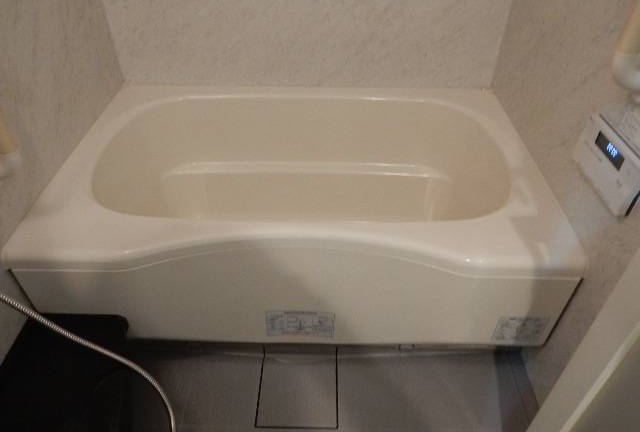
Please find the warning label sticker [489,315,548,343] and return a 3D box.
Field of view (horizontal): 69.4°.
[{"bbox_3d":[0.469,0.271,1.087,0.112,0.102,0.006,1,42,1],"label":"warning label sticker"}]

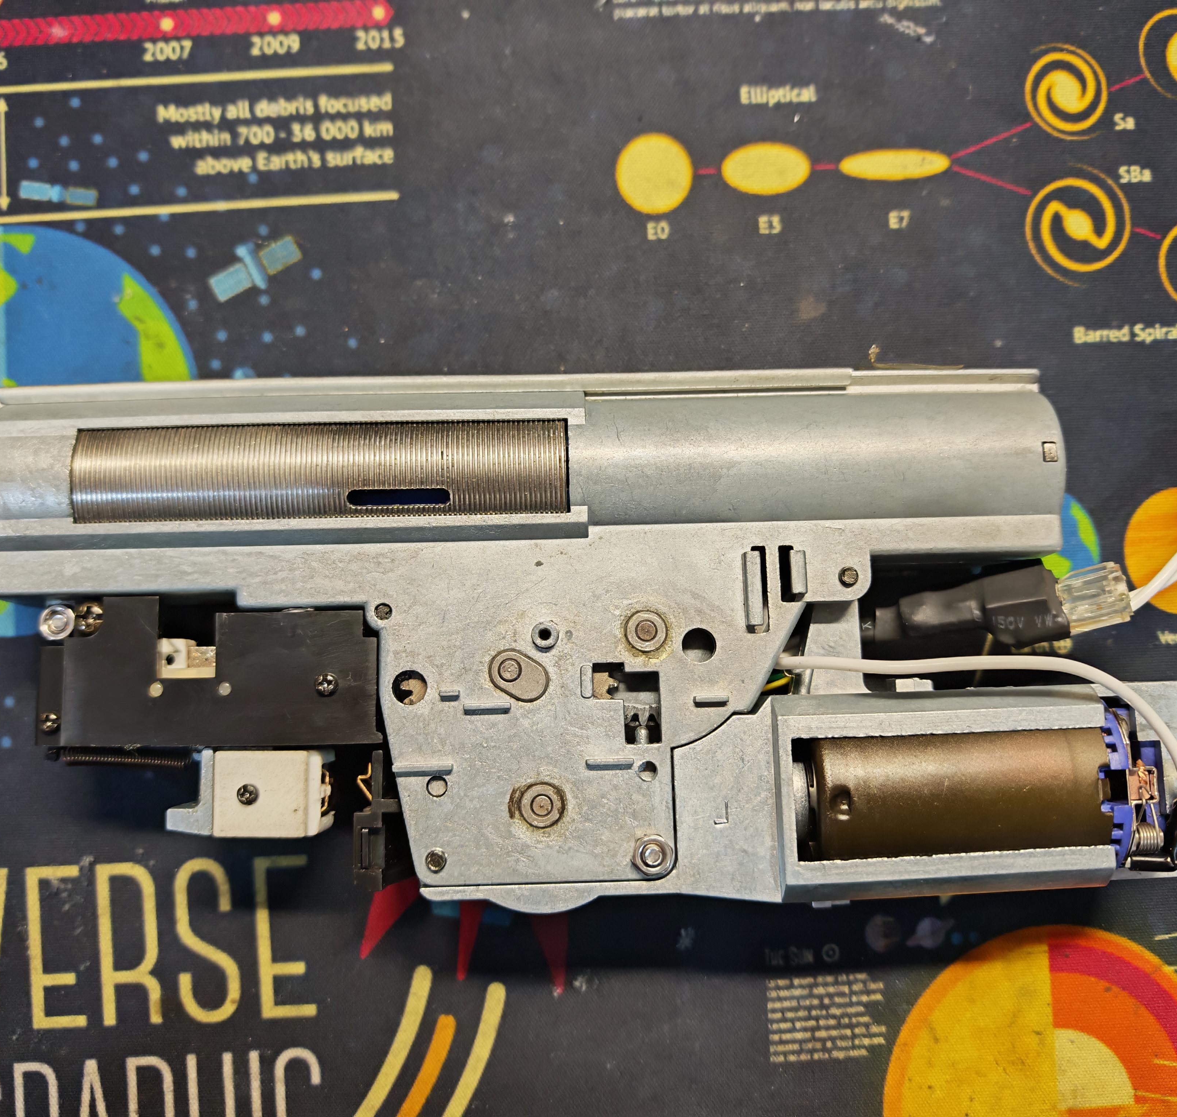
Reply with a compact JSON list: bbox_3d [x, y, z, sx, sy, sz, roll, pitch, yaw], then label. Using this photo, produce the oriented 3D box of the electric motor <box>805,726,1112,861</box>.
[{"bbox_3d":[0.052,0.035,0.156,0.044,0.025,0.025,-2,83,-1],"label":"electric motor"}]

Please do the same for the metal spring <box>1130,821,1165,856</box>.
[{"bbox_3d":[0.081,0.040,0.149,0.004,0.004,0.004,-2,83,-1],"label":"metal spring"}]

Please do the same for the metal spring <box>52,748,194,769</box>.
[{"bbox_3d":[-0.070,0.030,0.156,0.021,0.003,0.003,2,89,0],"label":"metal spring"}]

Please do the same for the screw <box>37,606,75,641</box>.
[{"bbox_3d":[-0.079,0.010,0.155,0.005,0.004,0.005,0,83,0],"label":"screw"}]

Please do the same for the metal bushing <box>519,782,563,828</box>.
[{"bbox_3d":[-0.007,0.034,0.144,0.006,0.002,0.006,0,83,0],"label":"metal bushing"}]

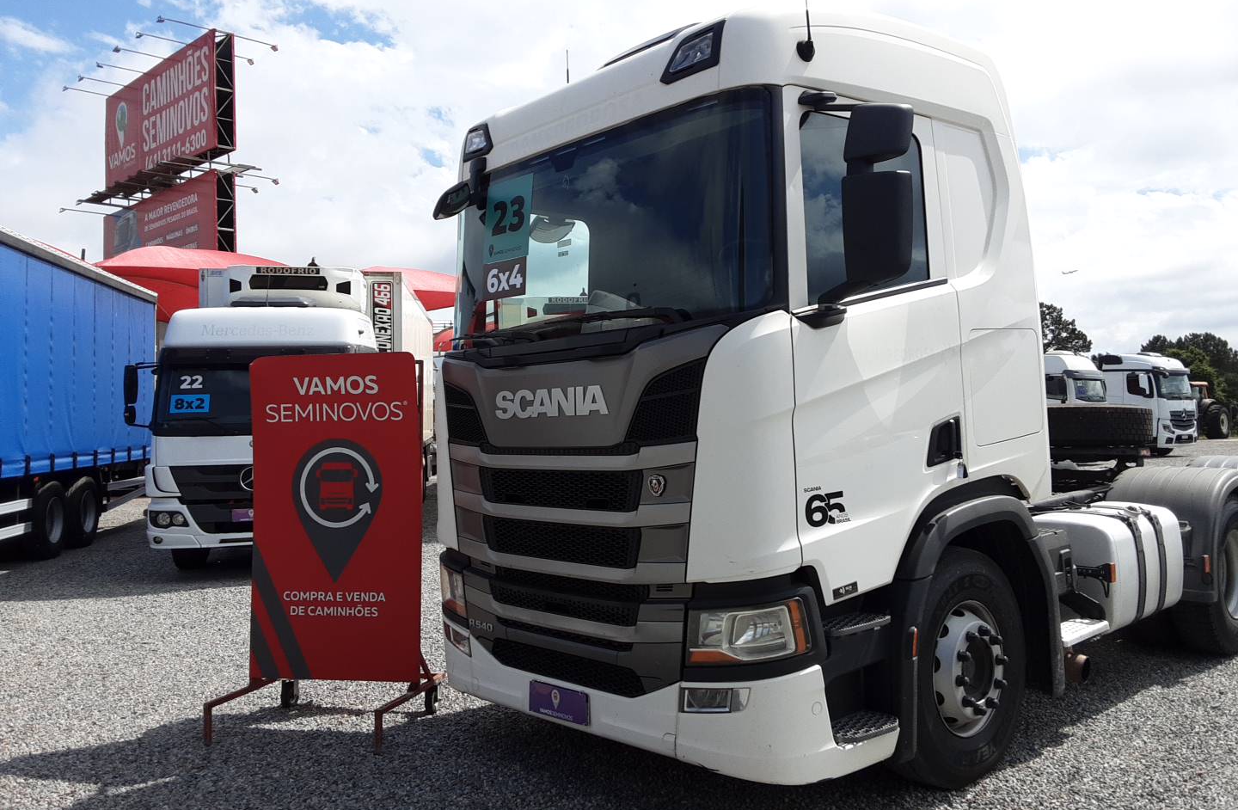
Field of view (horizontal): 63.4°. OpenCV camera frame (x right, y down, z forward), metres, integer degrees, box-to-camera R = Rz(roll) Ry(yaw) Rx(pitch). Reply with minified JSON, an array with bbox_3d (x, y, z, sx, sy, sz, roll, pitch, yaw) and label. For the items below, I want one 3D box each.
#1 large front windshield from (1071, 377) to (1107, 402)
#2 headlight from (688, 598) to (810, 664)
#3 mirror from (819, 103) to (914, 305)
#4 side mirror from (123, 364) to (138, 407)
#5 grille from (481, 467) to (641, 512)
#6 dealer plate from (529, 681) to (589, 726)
[{"bbox_3d":[15.020,-0.494,32.000,2.050,0.770,0.250,0,-2,-35],"label":"large front windshield"},{"bbox_3d":[0.488,0.853,3.732,0.450,0.250,0.200,-3,-2,36],"label":"headlight"},{"bbox_3d":[0.896,-0.738,3.644,0.210,0.710,0.310,0,-2,-42],"label":"mirror"},{"bbox_3d":[-5.311,-0.221,10.900,0.180,0.450,0.120,-1,-1,-5],"label":"side mirror"},{"bbox_3d":[-0.296,0.355,4.368,0.080,0.170,1.120,0,-2,-42],"label":"grille"},{"bbox_3d":[-0.263,1.293,4.354,0.015,0.136,0.405,0,-2,-42],"label":"dealer plate"}]

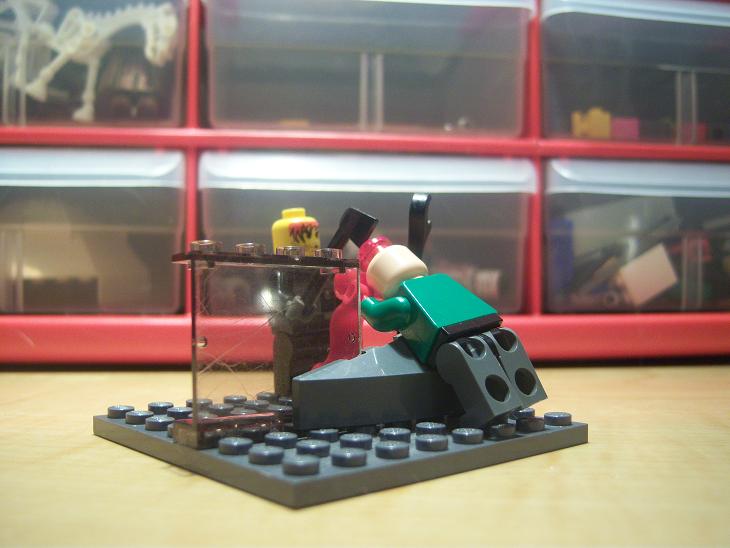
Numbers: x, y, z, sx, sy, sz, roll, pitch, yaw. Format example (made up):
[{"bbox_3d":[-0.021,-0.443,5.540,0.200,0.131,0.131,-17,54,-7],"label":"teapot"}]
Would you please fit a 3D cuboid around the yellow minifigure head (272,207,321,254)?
[{"bbox_3d":[-0.014,-0.008,0.159,0.010,0.011,0.010,-4,-1,7],"label":"yellow minifigure head"}]

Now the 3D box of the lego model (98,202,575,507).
[{"bbox_3d":[-0.005,0.007,0.138,0.064,0.045,0.064,1,-2,-41],"label":"lego model"}]

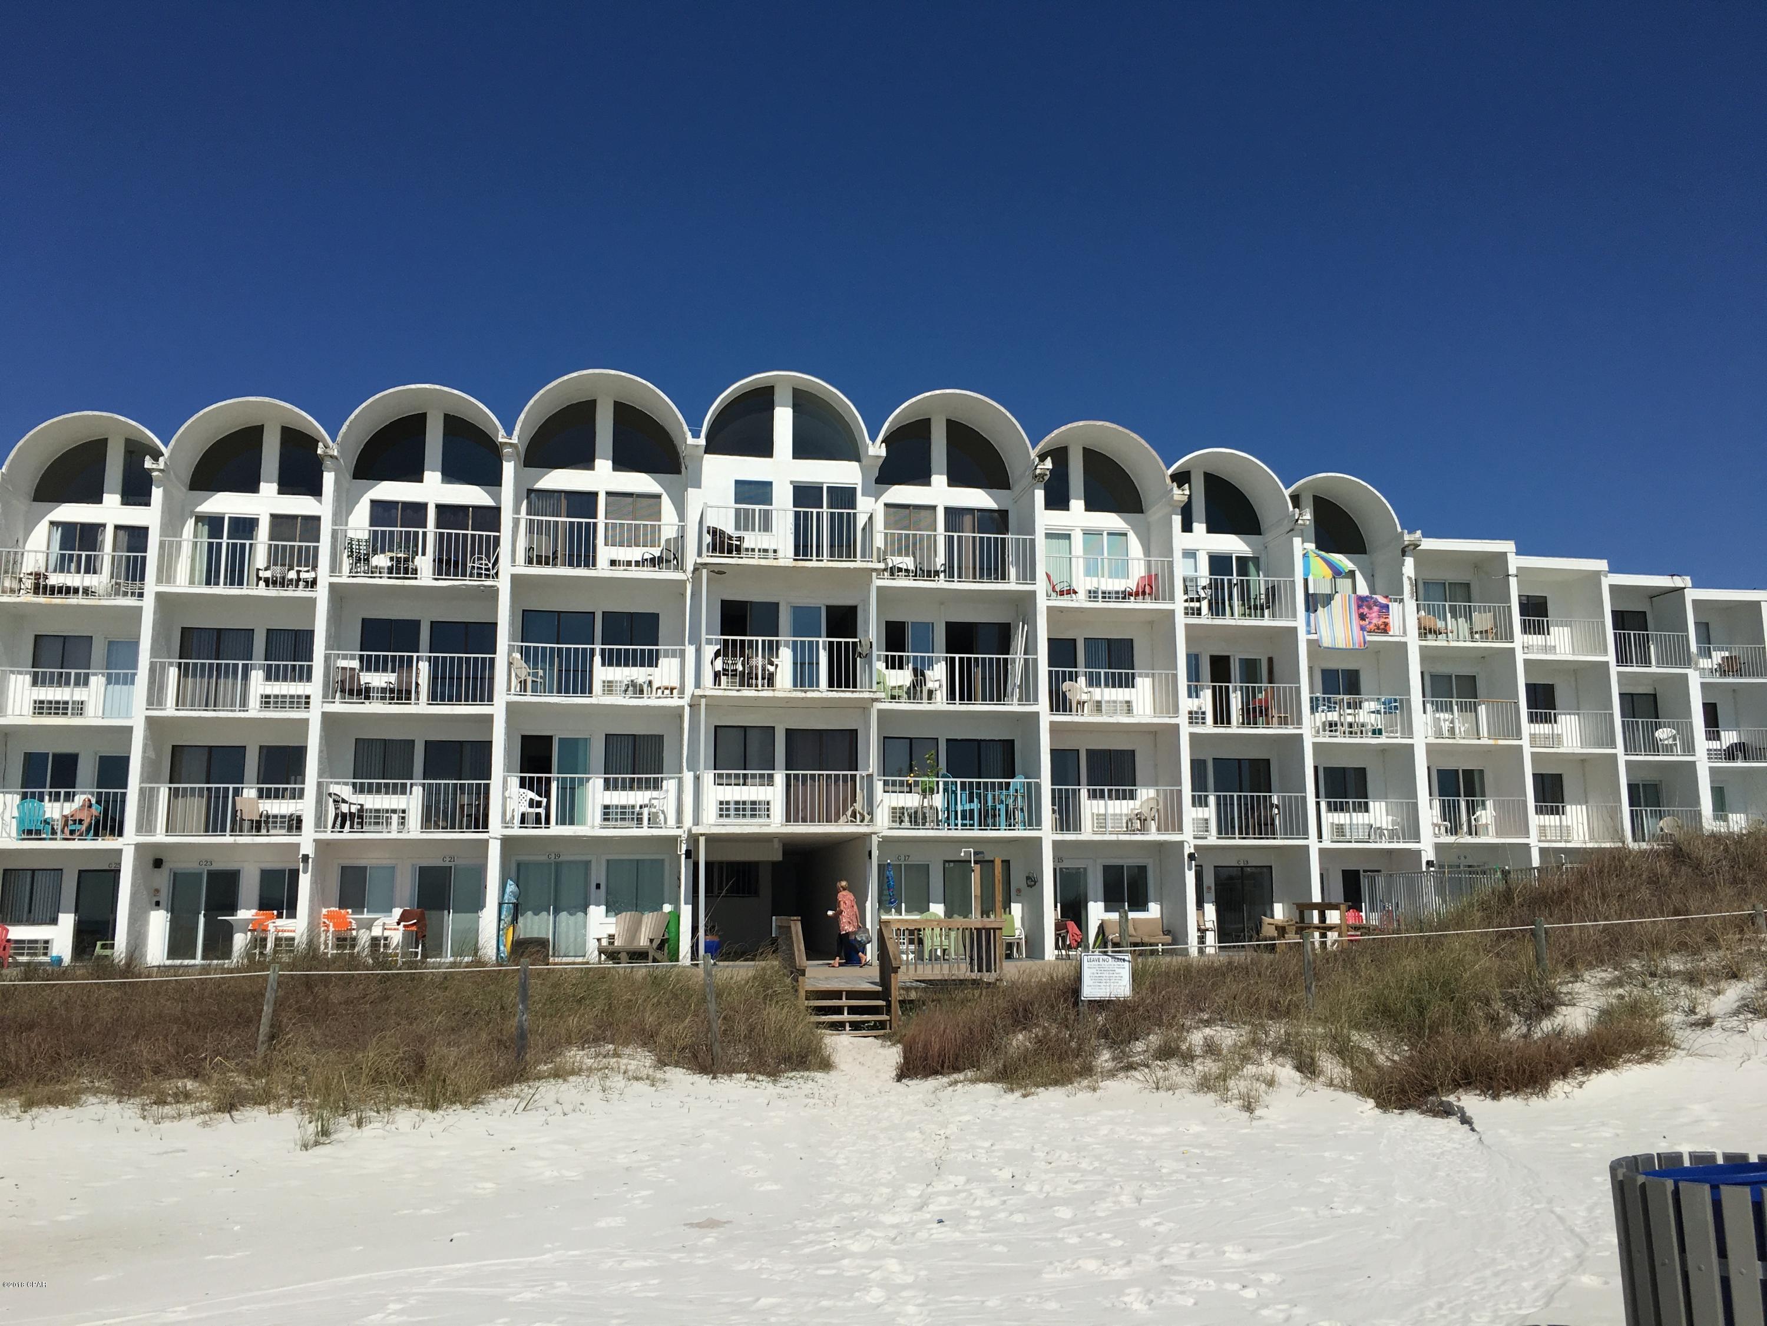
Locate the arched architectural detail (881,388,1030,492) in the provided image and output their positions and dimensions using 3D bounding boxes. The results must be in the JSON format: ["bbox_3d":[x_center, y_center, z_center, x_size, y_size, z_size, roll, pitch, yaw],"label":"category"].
[{"bbox_3d":[1.426,-4.965,32.859,3.600,1.730,1.450,1,-10,-10],"label":"arched architectural detail"}]

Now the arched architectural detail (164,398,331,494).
[{"bbox_3d":[-13.778,-4.833,32.850,3.600,1.730,1.450,1,-10,-10],"label":"arched architectural detail"}]

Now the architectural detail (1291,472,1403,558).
[{"bbox_3d":[11.537,-3.956,38.956,3.600,1.730,1.450,1,-10,-10],"label":"architectural detail"}]

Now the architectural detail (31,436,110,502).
[{"bbox_3d":[-18.730,-4.468,34.209,1.680,1.600,0.250,1,-10,-10],"label":"architectural detail"}]

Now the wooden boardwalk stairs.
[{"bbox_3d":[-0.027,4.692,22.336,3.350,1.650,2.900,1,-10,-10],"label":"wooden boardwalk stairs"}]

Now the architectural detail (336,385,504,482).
[{"bbox_3d":[-9.897,-4.980,32.220,3.600,1.730,1.450,1,-10,-10],"label":"architectural detail"}]

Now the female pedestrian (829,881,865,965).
[{"bbox_3d":[-0.663,4.808,27.359,0.600,1.588,0.540,-7,-12,31],"label":"female pedestrian"}]

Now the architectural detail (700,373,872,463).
[{"bbox_3d":[-2.075,-5.230,31.212,3.600,1.730,0.650,1,-10,-10],"label":"architectural detail"}]

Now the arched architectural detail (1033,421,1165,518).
[{"bbox_3d":[4.750,-4.640,34.826,3.600,1.730,1.450,1,-10,-10],"label":"arched architectural detail"}]

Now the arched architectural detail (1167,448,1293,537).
[{"bbox_3d":[8.156,-4.295,36.908,3.600,1.730,1.450,1,-10,-10],"label":"arched architectural detail"}]

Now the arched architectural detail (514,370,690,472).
[{"bbox_3d":[-5.933,-5.140,31.526,3.600,1.730,1.450,1,-10,-10],"label":"arched architectural detail"}]

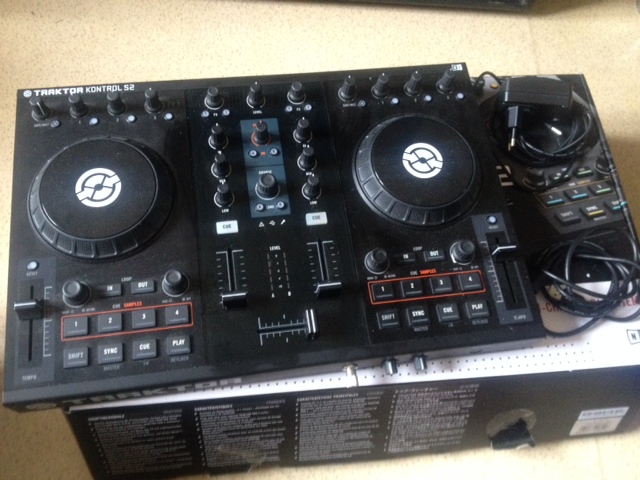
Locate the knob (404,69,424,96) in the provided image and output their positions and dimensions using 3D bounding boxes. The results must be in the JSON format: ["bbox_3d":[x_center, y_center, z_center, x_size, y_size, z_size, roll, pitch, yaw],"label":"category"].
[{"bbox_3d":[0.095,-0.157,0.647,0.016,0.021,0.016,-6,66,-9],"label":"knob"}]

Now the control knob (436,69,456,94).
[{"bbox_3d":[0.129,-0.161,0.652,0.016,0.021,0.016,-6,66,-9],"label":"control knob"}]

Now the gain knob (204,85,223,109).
[{"bbox_3d":[-0.102,-0.139,0.626,0.016,0.015,0.016,-6,67,-9],"label":"gain knob"}]

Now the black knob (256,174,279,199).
[{"bbox_3d":[-0.047,-0.051,0.592,0.020,0.017,0.020,-6,67,-9],"label":"black knob"}]

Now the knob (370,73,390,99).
[{"bbox_3d":[0.061,-0.152,0.636,0.017,0.019,0.017,-6,67,-8],"label":"knob"}]

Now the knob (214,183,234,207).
[{"bbox_3d":[-0.086,-0.041,0.582,0.016,0.020,0.016,-6,67,-9],"label":"knob"}]

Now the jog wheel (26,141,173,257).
[{"bbox_3d":[-0.190,-0.042,0.562,0.124,0.017,0.124,-6,67,-8],"label":"jog wheel"}]

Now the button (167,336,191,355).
[{"bbox_3d":[-0.113,0.085,0.521,0.018,0.005,0.016,-6,66,-9],"label":"button"}]

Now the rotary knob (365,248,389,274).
[{"bbox_3d":[0.051,0.017,0.564,0.021,0.018,0.021,2,65,-5],"label":"rotary knob"}]

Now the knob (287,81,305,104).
[{"bbox_3d":[-0.022,-0.146,0.638,0.016,0.015,0.016,-6,67,-9],"label":"knob"}]

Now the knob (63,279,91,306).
[{"bbox_3d":[-0.203,0.043,0.534,0.021,0.016,0.021,-6,67,-9],"label":"knob"}]

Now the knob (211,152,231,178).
[{"bbox_3d":[-0.090,-0.069,0.583,0.017,0.019,0.017,-6,67,-8],"label":"knob"}]

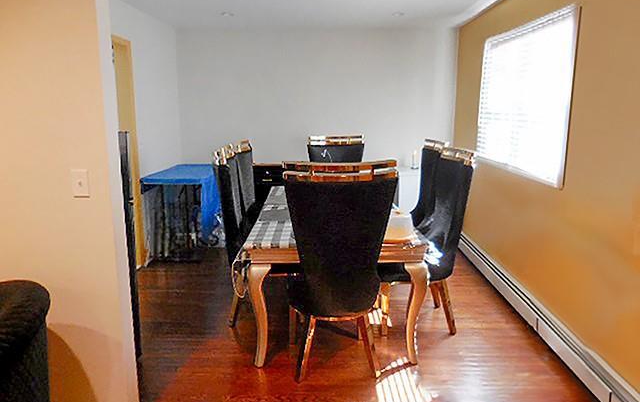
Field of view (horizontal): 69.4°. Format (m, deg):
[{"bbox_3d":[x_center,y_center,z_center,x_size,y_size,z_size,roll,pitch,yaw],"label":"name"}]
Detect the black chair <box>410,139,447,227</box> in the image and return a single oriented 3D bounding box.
[{"bbox_3d":[0.696,0.112,4.051,0.600,1.250,0.580,-1,11,-3],"label":"black chair"}]

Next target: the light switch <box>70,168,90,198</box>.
[{"bbox_3d":[-1.006,-0.074,1.945,0.070,0.116,0.015,0,11,0],"label":"light switch"}]

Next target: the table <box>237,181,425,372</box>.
[{"bbox_3d":[0.106,0.437,3.677,1.060,0.770,2.000,0,11,0],"label":"table"}]

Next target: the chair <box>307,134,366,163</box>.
[{"bbox_3d":[0.165,-0.011,4.669,0.580,1.250,0.600,0,11,0],"label":"chair"}]

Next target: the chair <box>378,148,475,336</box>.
[{"bbox_3d":[0.682,0.272,3.278,0.600,1.250,0.580,0,11,-2],"label":"chair"}]

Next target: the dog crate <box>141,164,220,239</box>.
[{"bbox_3d":[-1.475,0.112,5.120,0.630,0.830,1.030,0,11,0],"label":"dog crate"}]

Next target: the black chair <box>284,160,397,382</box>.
[{"bbox_3d":[0.082,0.371,2.782,0.570,1.240,0.600,-1,11,-6],"label":"black chair"}]

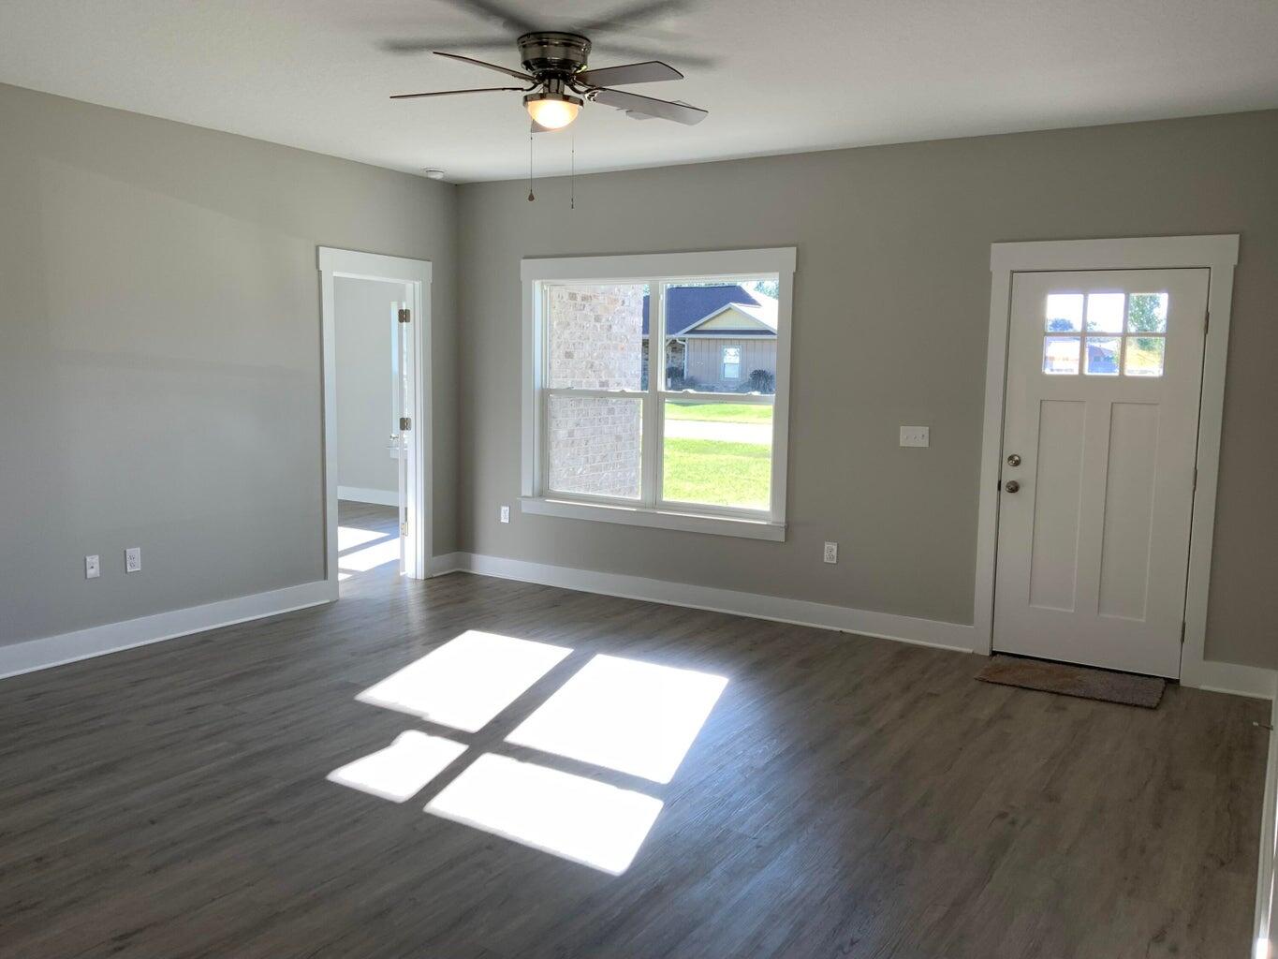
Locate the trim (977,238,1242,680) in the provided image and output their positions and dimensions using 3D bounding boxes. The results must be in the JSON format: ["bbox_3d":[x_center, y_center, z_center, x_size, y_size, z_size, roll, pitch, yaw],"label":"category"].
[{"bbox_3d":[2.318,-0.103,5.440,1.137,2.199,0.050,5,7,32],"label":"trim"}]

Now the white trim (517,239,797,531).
[{"bbox_3d":[0.036,-0.558,6.853,2.048,1.730,0.070,5,7,32],"label":"white trim"}]

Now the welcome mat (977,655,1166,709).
[{"bbox_3d":[2.159,1.002,5.360,0.835,0.015,0.480,5,7,32],"label":"welcome mat"}]

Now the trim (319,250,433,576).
[{"bbox_3d":[-1.711,-0.362,7.096,0.050,2.215,0.996,5,7,32],"label":"trim"}]

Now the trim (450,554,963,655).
[{"bbox_3d":[0.252,0.740,6.845,3.740,0.146,0.035,5,7,32],"label":"trim"}]

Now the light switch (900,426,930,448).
[{"bbox_3d":[1.534,-0.235,5.940,0.161,0.113,0.020,5,7,32],"label":"light switch"}]

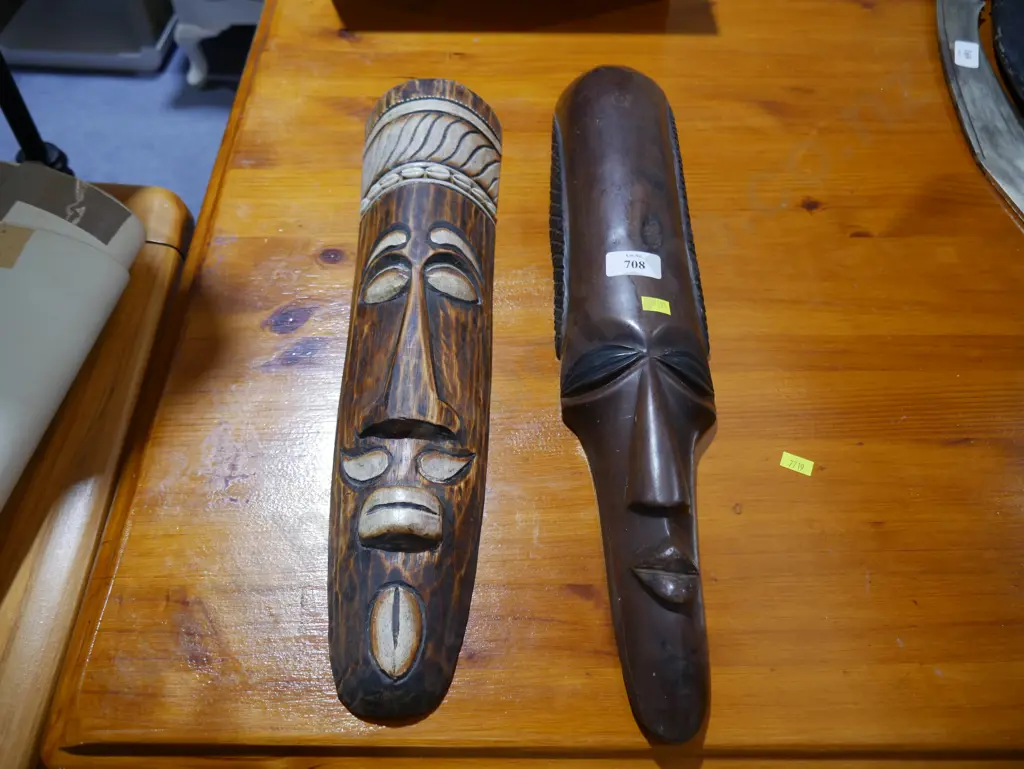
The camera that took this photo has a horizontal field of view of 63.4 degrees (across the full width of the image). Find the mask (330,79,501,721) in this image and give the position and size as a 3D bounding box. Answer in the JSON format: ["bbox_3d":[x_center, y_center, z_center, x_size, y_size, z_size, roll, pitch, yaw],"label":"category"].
[{"bbox_3d":[-0.070,-0.035,0.609,0.125,0.062,0.527,0,56,0],"label":"mask"}]

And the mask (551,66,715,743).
[{"bbox_3d":[0.093,-0.047,0.603,0.118,0.086,0.570,0,56,0],"label":"mask"}]

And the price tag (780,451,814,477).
[{"bbox_3d":[0.201,0.056,0.585,0.022,0.001,0.012,19,58,12],"label":"price tag"}]

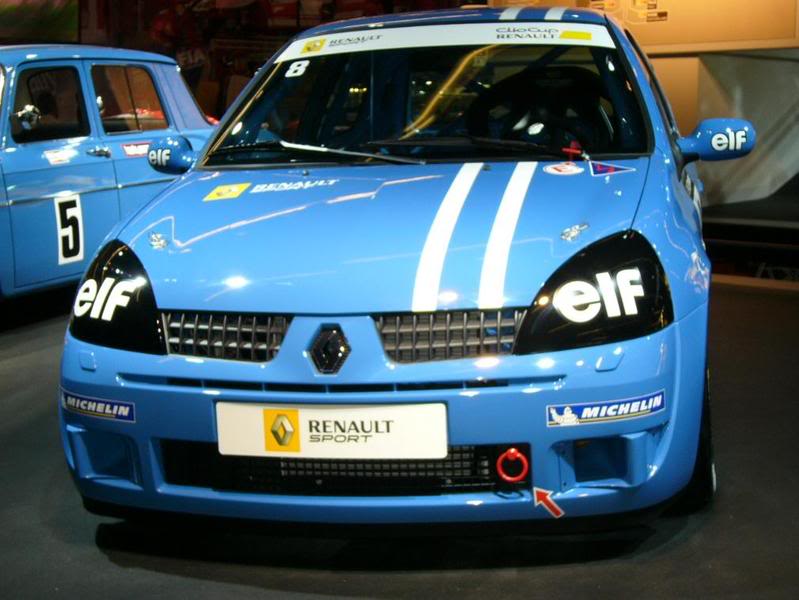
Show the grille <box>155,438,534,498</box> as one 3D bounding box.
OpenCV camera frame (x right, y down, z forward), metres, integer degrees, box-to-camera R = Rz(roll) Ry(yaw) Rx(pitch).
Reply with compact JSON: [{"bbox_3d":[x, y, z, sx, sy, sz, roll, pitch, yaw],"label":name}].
[{"bbox_3d":[-0.134,0.378,3.124,0.850,0.115,0.070,0,10,12],"label":"grille"}]

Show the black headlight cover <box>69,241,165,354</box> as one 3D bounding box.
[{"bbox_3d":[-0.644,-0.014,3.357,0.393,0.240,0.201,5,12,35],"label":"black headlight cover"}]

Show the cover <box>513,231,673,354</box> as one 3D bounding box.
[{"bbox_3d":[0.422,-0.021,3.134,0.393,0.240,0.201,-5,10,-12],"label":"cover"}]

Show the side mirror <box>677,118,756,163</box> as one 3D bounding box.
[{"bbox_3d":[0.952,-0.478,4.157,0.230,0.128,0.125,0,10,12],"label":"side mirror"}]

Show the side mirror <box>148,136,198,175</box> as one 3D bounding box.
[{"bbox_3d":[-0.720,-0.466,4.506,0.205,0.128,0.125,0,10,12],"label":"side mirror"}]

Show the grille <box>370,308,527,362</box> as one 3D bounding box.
[{"bbox_3d":[0.106,0.079,3.019,0.310,0.103,0.070,-2,10,3],"label":"grille"}]

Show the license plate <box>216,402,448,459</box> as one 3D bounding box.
[{"bbox_3d":[-0.151,0.287,3.045,0.520,0.118,0.020,0,10,12],"label":"license plate"}]

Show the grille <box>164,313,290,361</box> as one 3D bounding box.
[{"bbox_3d":[-0.394,0.082,3.123,0.305,0.103,0.070,1,11,21],"label":"grille"}]

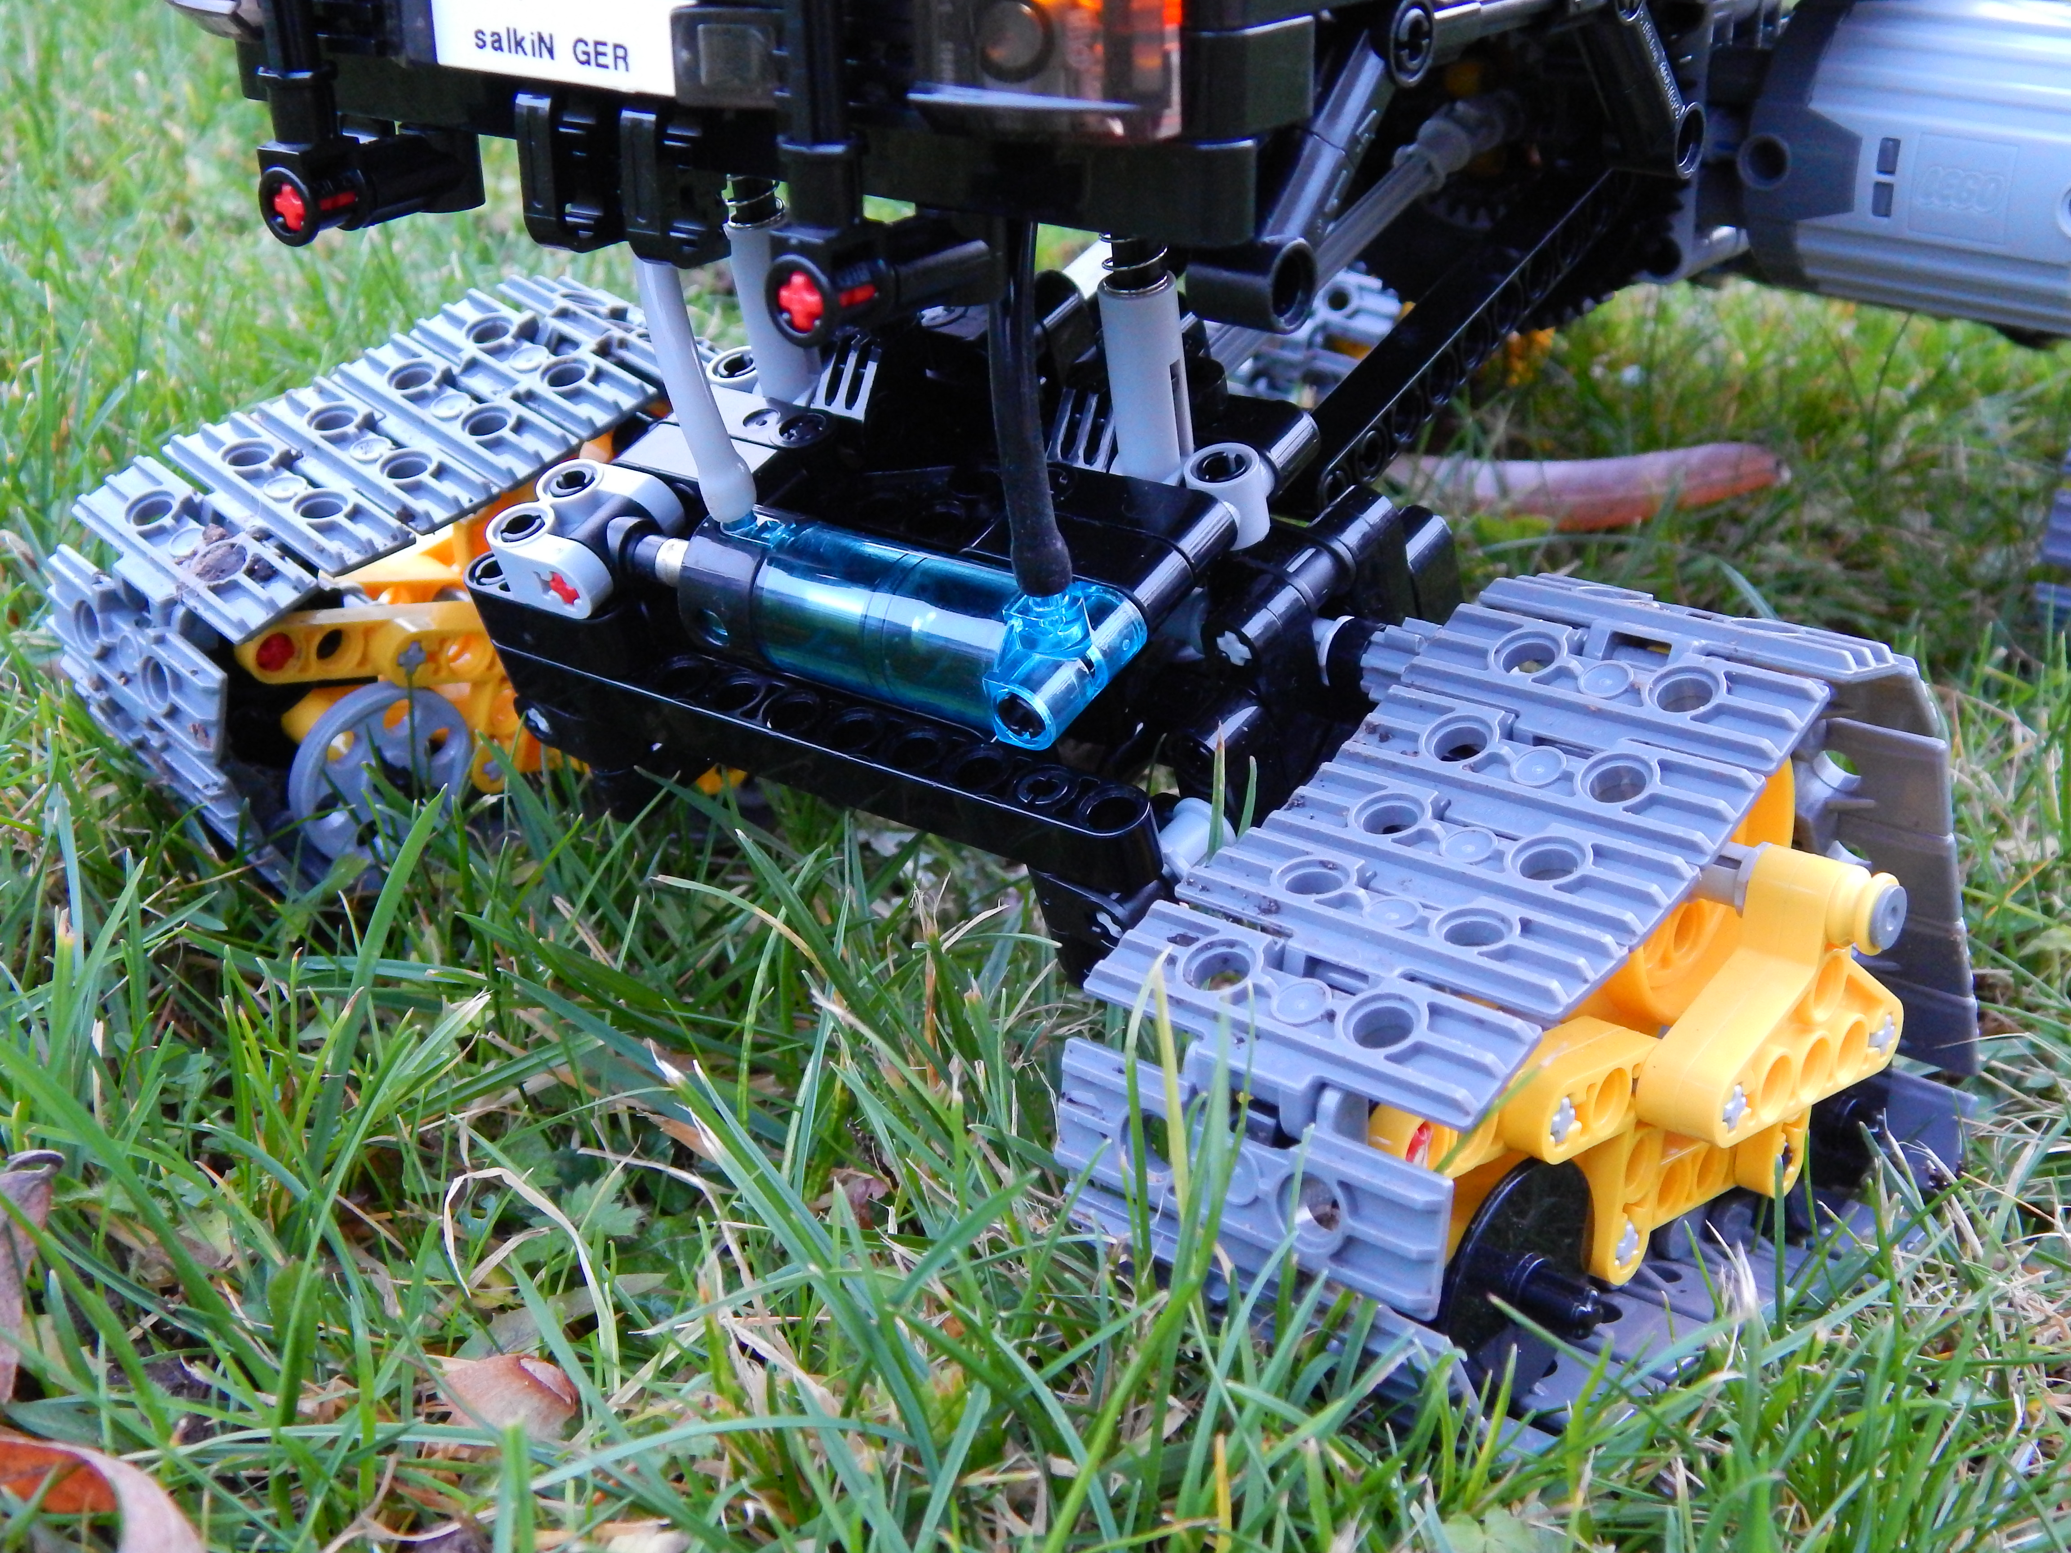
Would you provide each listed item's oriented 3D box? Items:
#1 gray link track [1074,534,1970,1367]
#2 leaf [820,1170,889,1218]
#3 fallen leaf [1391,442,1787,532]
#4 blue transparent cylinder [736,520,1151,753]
[{"bbox_3d":[0.054,0.021,0.249,0.039,0.072,0.115,17,19,38],"label":"gray link track"},{"bbox_3d":[-0.018,0.041,0.252,0.009,0.005,0.007,1,20,0],"label":"leaf"},{"bbox_3d":[0.106,-0.056,0.500,0.081,0.014,0.022,1,20,0],"label":"fallen leaf"},{"bbox_3d":[-0.011,-0.016,0.242,0.050,0.017,0.015,17,38,39],"label":"blue transparent cylinder"}]

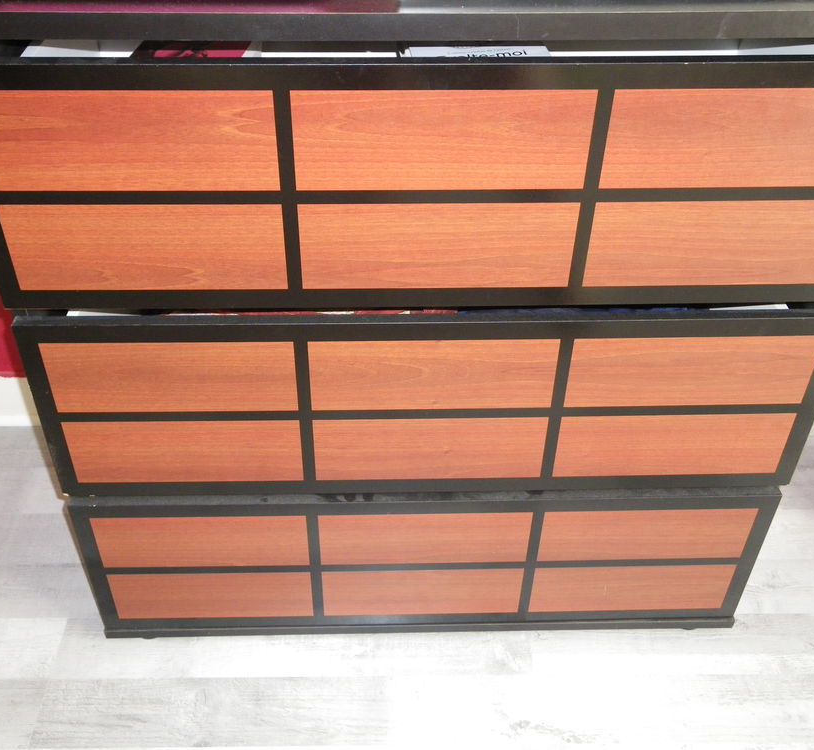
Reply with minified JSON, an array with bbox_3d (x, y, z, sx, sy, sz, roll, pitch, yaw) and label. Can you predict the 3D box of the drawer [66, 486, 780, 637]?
[{"bbox_3d":[0.024,0.222,1.146,0.800,0.228,0.018,-1,40,-2],"label":"drawer"}]

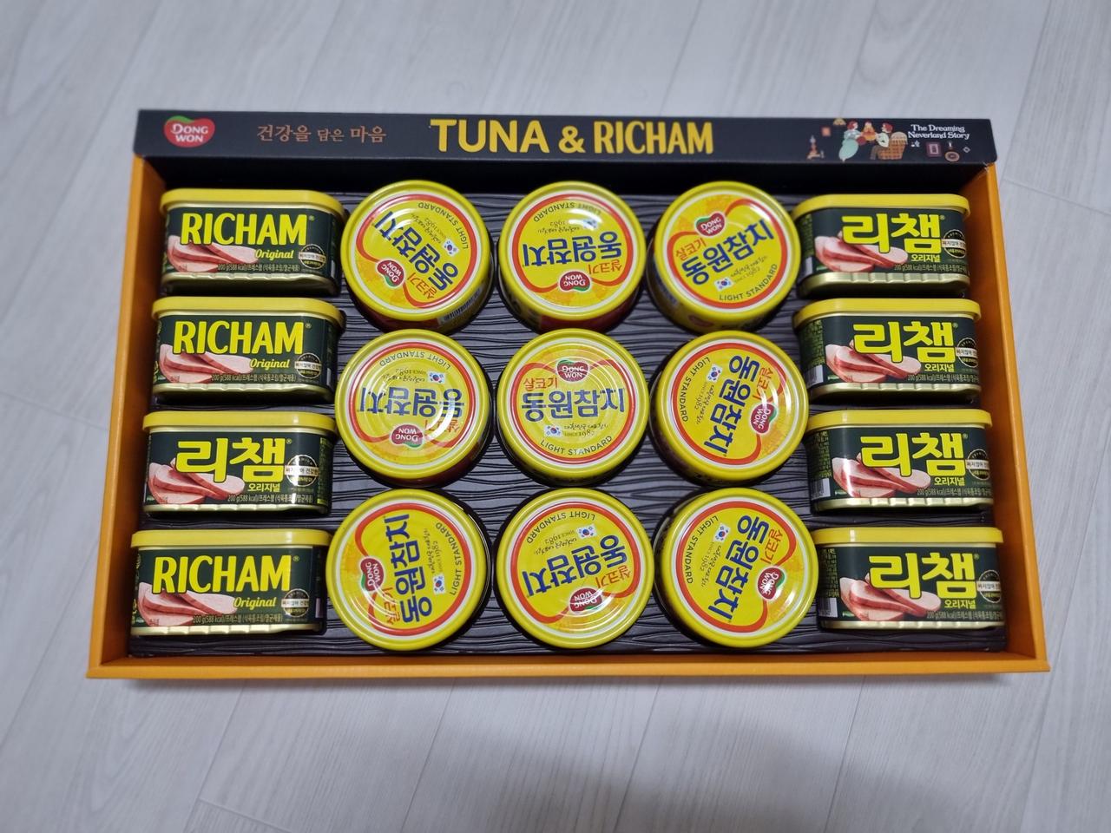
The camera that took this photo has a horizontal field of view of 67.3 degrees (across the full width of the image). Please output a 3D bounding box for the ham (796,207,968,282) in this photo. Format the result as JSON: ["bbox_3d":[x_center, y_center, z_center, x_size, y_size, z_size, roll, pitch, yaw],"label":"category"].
[{"bbox_3d":[0.198,-0.099,0.511,0.102,0.056,0.053,0,81,-1],"label":"ham"}]

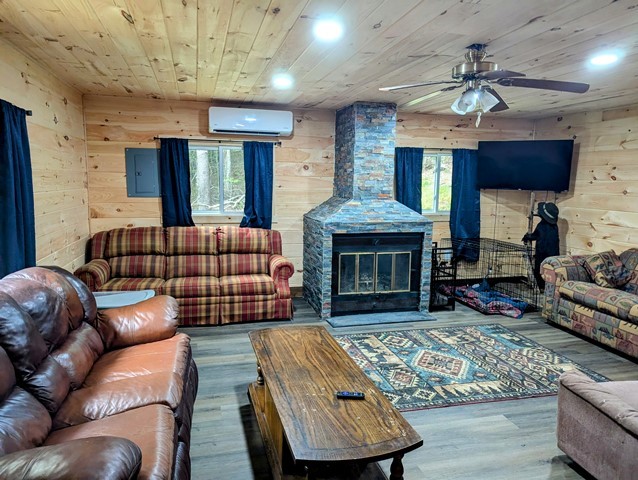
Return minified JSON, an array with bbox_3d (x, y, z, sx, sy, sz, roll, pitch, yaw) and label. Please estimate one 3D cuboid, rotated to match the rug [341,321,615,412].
[{"bbox_3d":[1.181,1.059,3.997,2.150,0.015,1.510,-1,8,-15],"label":"rug"}]

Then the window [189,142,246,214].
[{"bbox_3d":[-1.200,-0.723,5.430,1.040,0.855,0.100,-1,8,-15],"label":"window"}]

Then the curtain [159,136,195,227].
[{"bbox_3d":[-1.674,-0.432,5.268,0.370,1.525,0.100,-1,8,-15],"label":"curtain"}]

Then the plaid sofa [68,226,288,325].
[{"bbox_3d":[-1.439,0.370,5.036,2.190,0.990,0.870,-1,8,-15],"label":"plaid sofa"}]

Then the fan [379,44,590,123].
[{"bbox_3d":[1.012,-1.019,2.877,1.310,0.476,1.310,-1,8,-15],"label":"fan"}]

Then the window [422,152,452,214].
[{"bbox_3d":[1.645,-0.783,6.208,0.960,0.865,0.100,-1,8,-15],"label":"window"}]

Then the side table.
[{"bbox_3d":[-1.778,0.769,3.916,0.610,0.500,0.500,-1,8,-15],"label":"side table"}]

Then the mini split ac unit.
[{"bbox_3d":[-0.817,-1.405,5.332,0.998,0.312,0.220,-1,8,-15],"label":"mini split ac unit"}]

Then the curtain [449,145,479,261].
[{"bbox_3d":[2.057,-0.462,6.296,0.450,1.610,0.100,-1,8,-15],"label":"curtain"}]

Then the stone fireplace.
[{"bbox_3d":[0.584,-0.393,5.479,1.365,2.456,0.960,-1,8,-15],"label":"stone fireplace"}]

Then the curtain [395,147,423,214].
[{"bbox_3d":[1.190,-0.487,6.052,0.430,1.525,0.100,-1,8,-15],"label":"curtain"}]

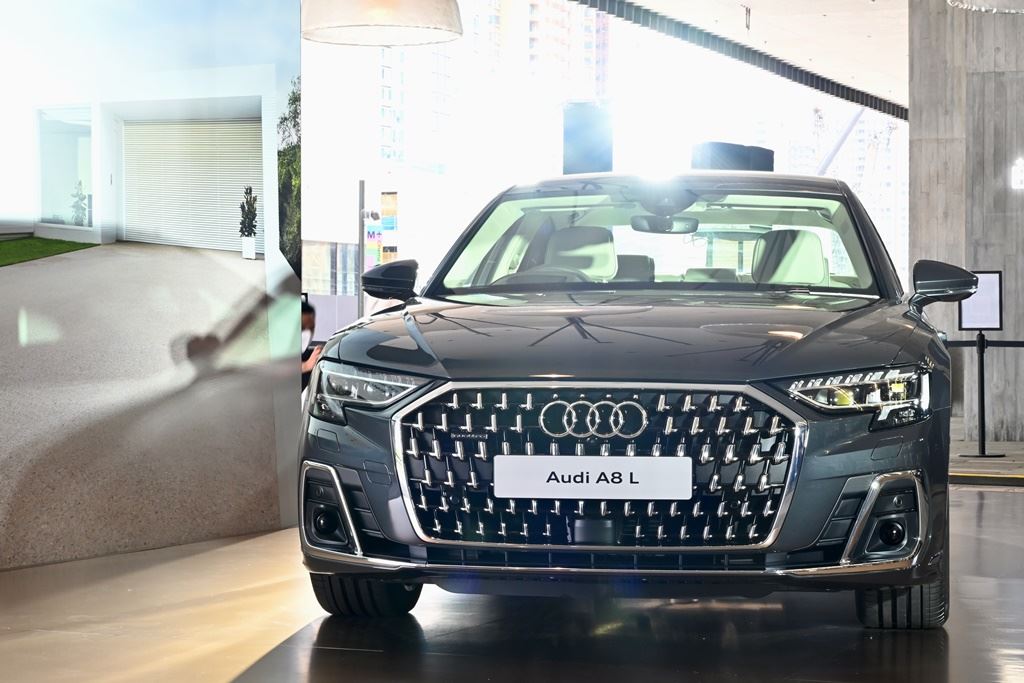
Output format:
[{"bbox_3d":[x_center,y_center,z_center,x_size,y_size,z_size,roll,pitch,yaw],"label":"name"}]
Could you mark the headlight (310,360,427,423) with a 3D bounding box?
[{"bbox_3d":[-0.406,0.145,5.651,0.410,0.180,0.380,0,1,10],"label":"headlight"}]

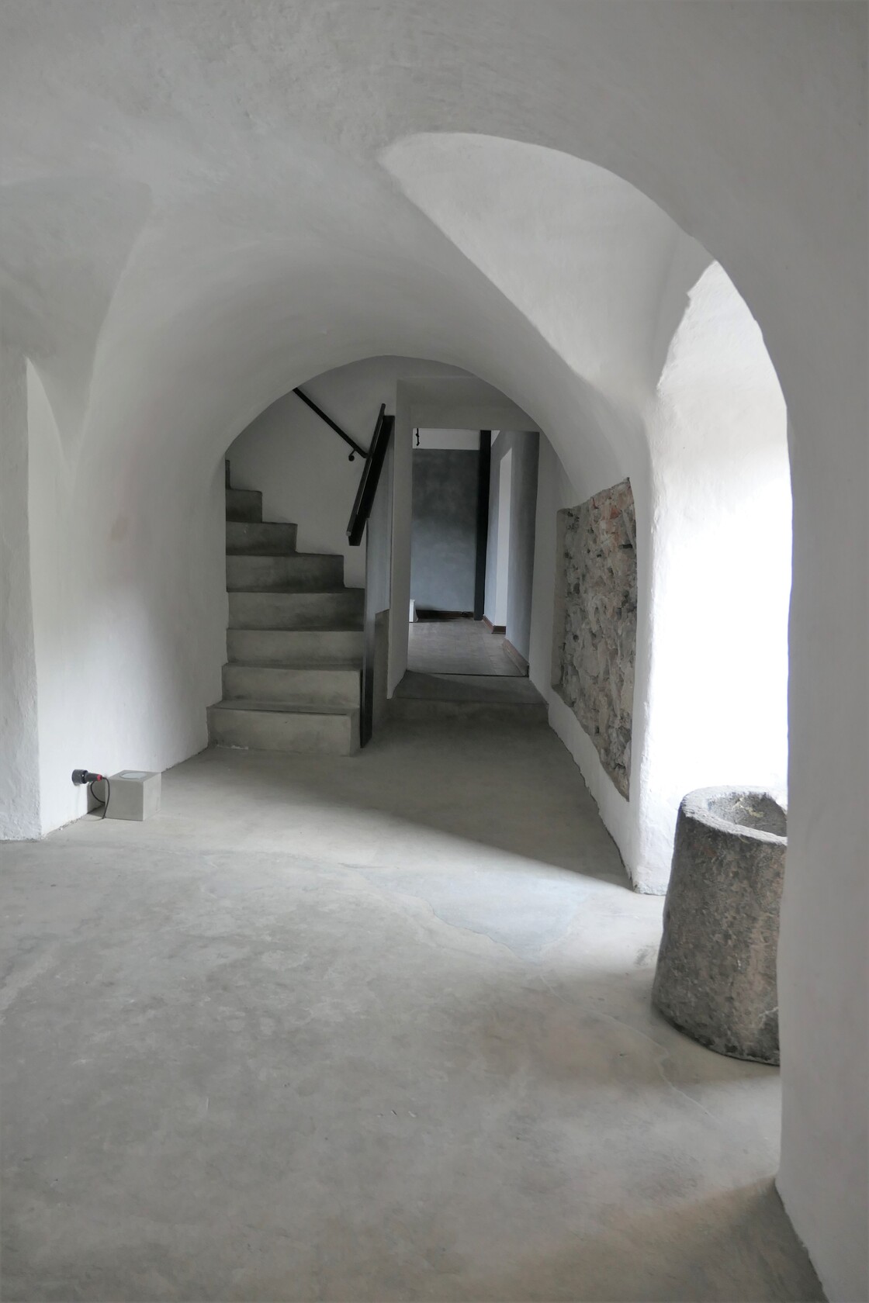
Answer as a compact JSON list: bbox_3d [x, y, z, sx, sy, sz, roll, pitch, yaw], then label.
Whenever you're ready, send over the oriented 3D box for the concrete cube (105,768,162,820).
[{"bbox_3d":[-1.068,0.514,3.087,0.137,0.137,0.137,2,5,7],"label":"concrete cube"}]

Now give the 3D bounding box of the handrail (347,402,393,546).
[{"bbox_3d":[-0.339,-1.021,4.824,0.110,0.924,1.256,2,5,3],"label":"handrail"}]

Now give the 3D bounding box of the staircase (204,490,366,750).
[{"bbox_3d":[-0.753,-0.244,4.803,0.850,1.380,1.180,2,5,3],"label":"staircase"}]

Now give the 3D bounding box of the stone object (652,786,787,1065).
[{"bbox_3d":[0.685,0.533,1.771,0.440,0.425,0.440,2,5,0],"label":"stone object"}]

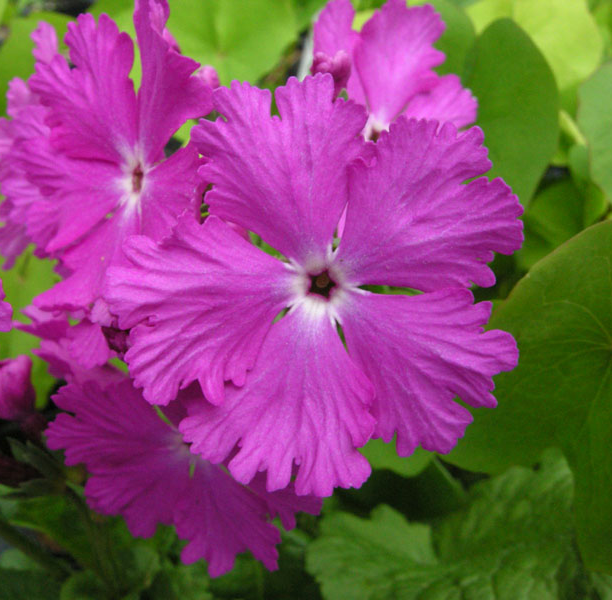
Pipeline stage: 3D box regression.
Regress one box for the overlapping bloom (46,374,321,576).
[{"bbox_3d":[-0.018,0.025,0.127,0.041,0.013,0.033,-6,71,-16],"label":"overlapping bloom"}]

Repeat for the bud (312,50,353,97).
[{"bbox_3d":[0.004,-0.037,0.137,0.006,0.008,0.006,3,15,-1],"label":"bud"}]

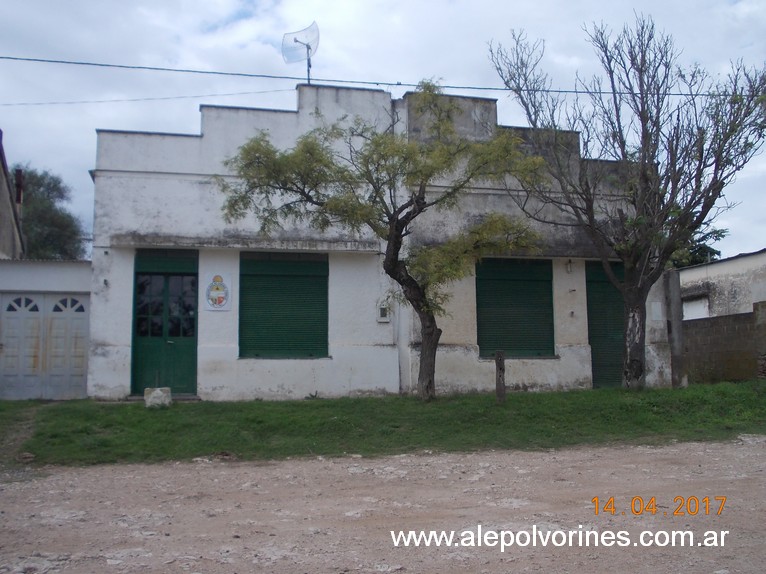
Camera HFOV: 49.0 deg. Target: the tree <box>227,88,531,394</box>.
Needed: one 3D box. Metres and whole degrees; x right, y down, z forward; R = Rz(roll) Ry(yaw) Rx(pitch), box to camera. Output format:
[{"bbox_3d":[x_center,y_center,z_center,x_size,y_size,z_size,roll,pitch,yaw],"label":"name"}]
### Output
[{"bbox_3d":[-0.053,-0.890,15.152,5.591,5.777,4.800,1,-7,-14],"label":"tree"}]

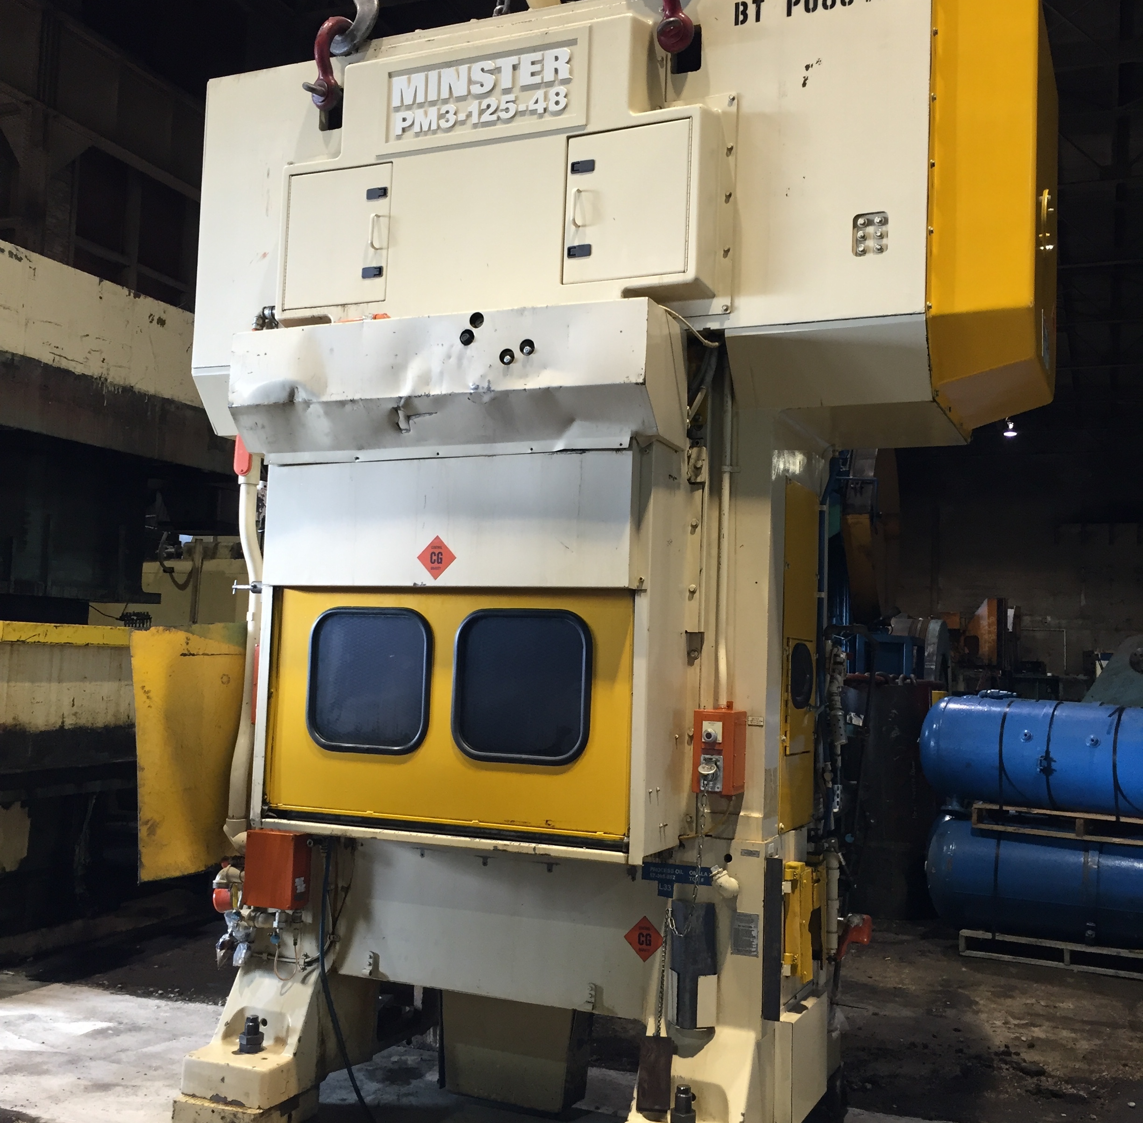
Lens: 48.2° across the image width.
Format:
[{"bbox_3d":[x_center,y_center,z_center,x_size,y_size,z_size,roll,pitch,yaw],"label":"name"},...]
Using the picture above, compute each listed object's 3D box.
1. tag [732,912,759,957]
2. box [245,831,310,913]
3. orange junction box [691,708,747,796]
[{"bbox_3d":[0.531,1.140,3.901,0.084,0.127,0.004,0,-5,24],"label":"tag"},{"bbox_3d":[-1.040,1.085,4.518,0.200,0.255,0.105,0,-5,24],"label":"box"},{"bbox_3d":[0.455,0.584,3.913,0.125,0.246,0.131,0,-5,24],"label":"orange junction box"}]

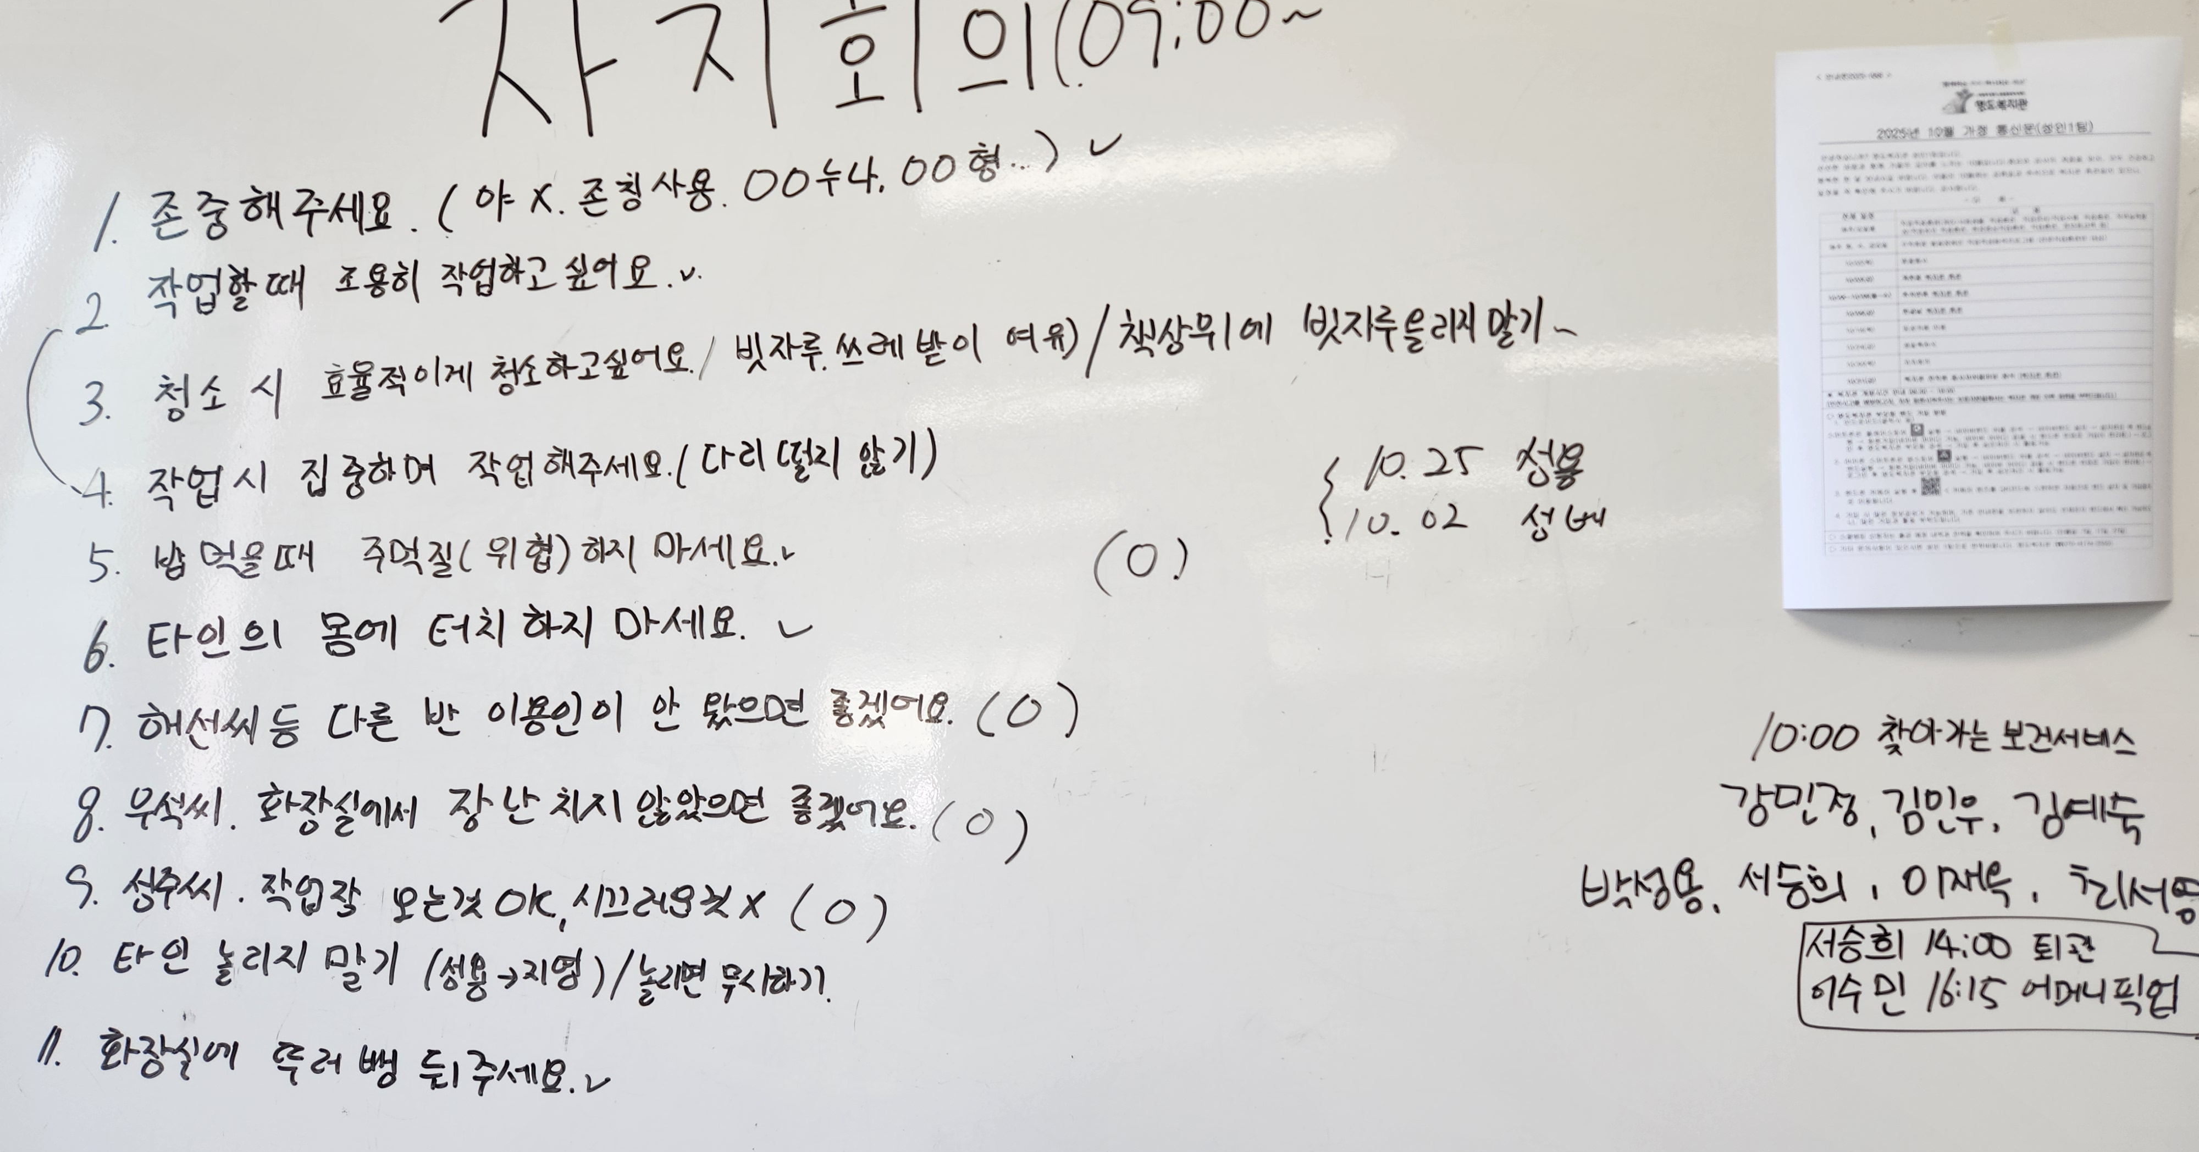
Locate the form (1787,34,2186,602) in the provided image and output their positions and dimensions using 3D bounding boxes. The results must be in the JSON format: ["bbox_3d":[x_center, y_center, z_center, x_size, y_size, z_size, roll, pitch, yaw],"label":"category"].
[{"bbox_3d":[0.469,-0.133,0.771,0.210,0.297,0.020,-1,3,2],"label":"form"}]

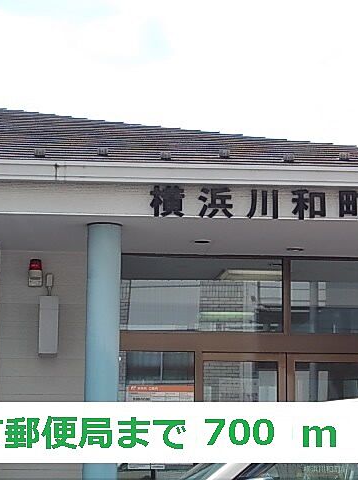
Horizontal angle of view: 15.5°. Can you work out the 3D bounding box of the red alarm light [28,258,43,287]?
[{"bbox_3d":[-1.209,0.279,11.100,0.122,0.228,0.120,1,-9,-3],"label":"red alarm light"}]

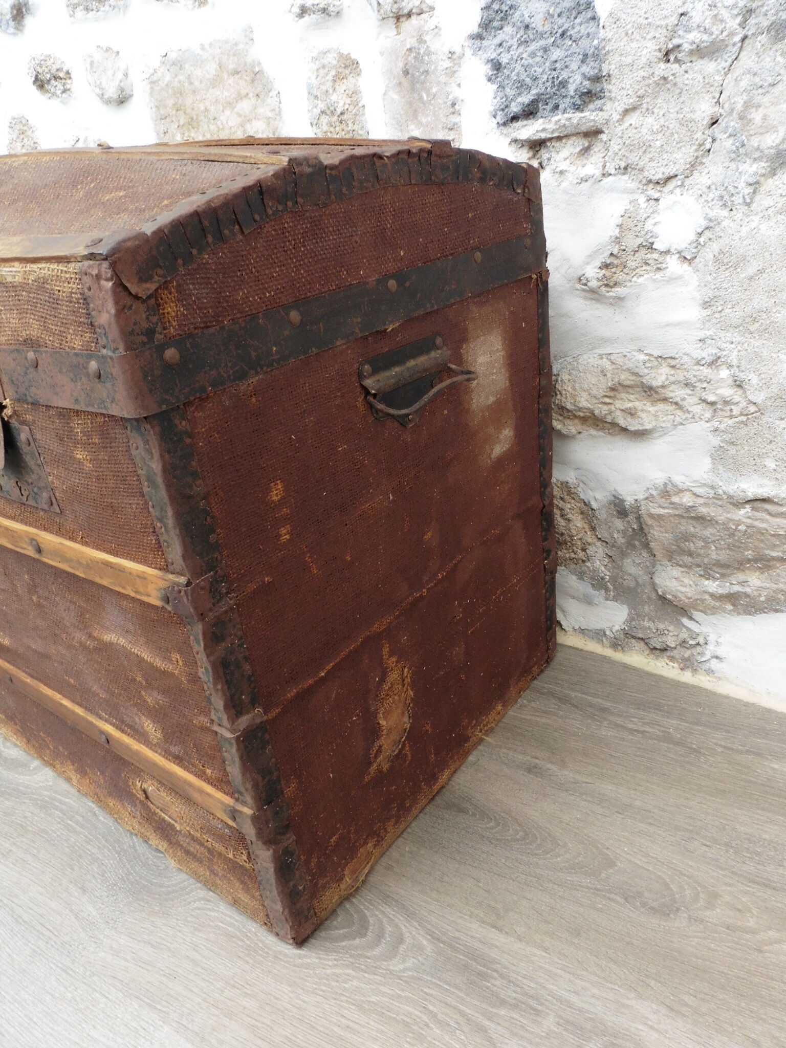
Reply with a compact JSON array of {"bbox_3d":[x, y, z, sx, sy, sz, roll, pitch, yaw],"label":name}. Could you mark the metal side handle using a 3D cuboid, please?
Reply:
[{"bbox_3d":[0.026,-0.114,0.604,0.036,0.068,0.120,11,31,36],"label":"metal side handle"}]

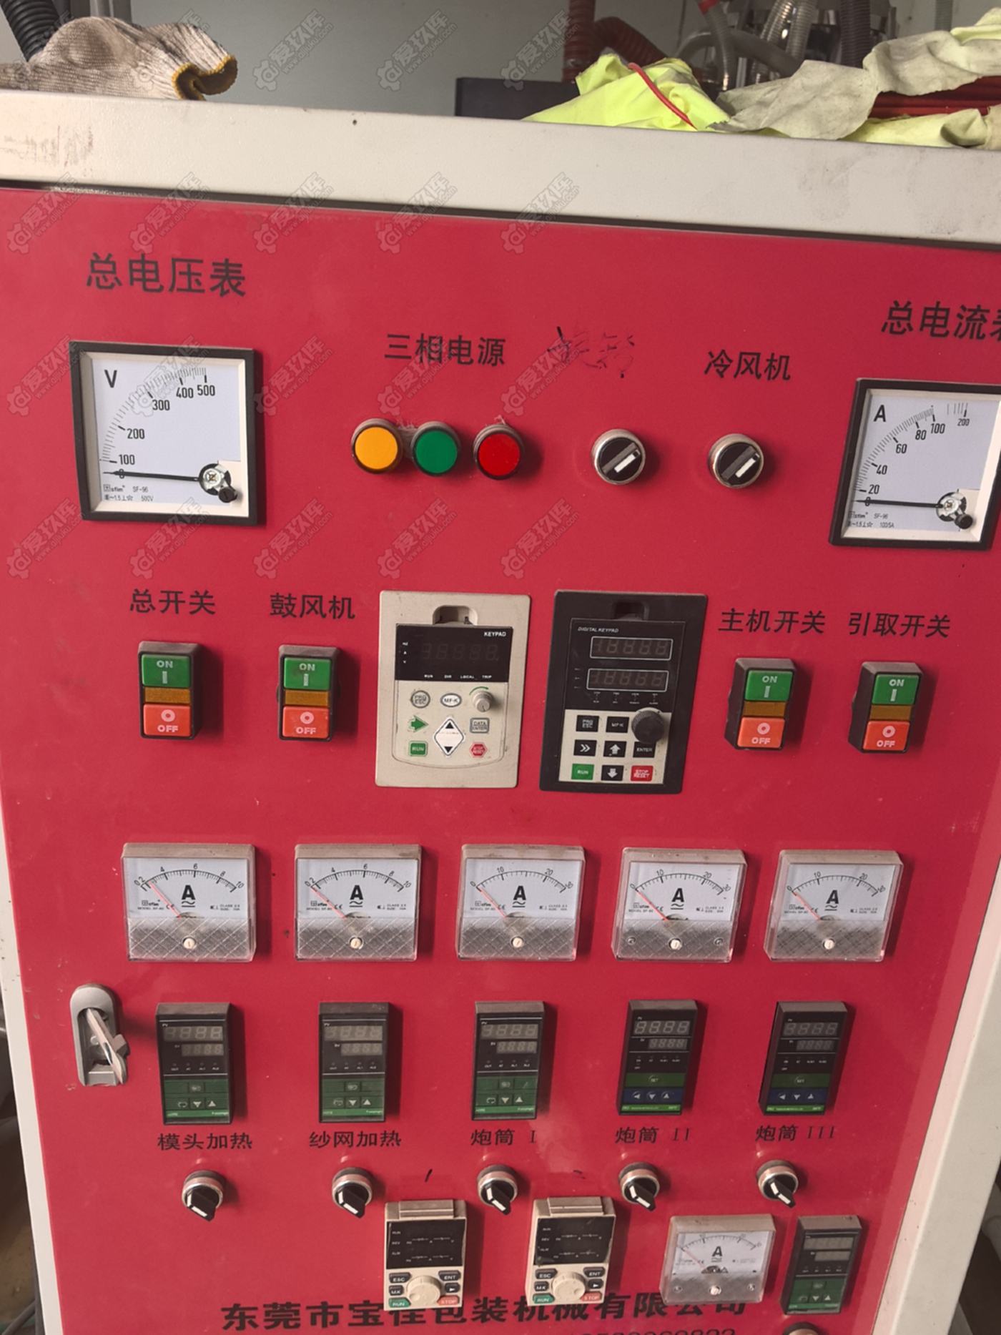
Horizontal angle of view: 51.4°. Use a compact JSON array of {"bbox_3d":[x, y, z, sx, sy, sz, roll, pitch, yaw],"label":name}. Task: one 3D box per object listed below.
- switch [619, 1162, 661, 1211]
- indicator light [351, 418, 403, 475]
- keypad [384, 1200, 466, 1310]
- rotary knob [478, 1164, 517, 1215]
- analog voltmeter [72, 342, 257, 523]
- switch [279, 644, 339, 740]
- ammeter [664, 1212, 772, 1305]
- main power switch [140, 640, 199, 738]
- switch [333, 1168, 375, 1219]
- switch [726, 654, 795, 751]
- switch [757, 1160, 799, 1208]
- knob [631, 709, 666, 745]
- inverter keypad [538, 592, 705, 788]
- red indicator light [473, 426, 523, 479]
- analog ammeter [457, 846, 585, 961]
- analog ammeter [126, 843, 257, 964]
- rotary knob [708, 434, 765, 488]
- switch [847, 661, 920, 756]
[{"bbox_3d":[0.107,0.397,0.791,0.029,0.029,0.024,2,20,-5],"label":"switch"},{"bbox_3d":[-0.069,-0.125,0.587,0.029,0.029,0.017,2,20,-5],"label":"indicator light"},{"bbox_3d":[-0.058,0.455,0.801,0.061,0.093,0.021,2,20,-5],"label":"keypad"},{"bbox_3d":[-0.002,0.394,0.781,0.029,0.029,0.024,2,20,-5],"label":"rotary knob"},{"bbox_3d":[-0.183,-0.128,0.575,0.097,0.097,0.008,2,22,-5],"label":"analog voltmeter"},{"bbox_3d":[-0.117,0.016,0.635,0.031,0.055,0.021,2,21,-5],"label":"switch"},{"bbox_3d":[0.175,0.477,0.838,0.080,0.079,0.015,2,21,-5],"label":"ammeter"},{"bbox_3d":[-0.199,0.014,0.628,0.031,0.055,0.021,2,21,-5],"label":"main power switch"},{"bbox_3d":[-0.111,0.396,0.780,0.030,0.030,0.024,2,21,-5],"label":"switch"},{"bbox_3d":[0.166,0.024,0.661,0.034,0.055,0.018,2,20,-5],"label":"switch"},{"bbox_3d":[0.218,0.403,0.808,0.030,0.030,0.024,2,21,-5],"label":"switch"},{"bbox_3d":[0.094,0.038,0.660,0.019,0.019,0.011,2,20,-5],"label":"knob"},{"bbox_3d":[0.077,0.020,0.654,0.094,0.136,0.017,2,21,-5],"label":"inverter keypad"},{"bbox_3d":[0.000,-0.122,0.595,0.029,0.029,0.014,2,21,-5],"label":"red indicator light"},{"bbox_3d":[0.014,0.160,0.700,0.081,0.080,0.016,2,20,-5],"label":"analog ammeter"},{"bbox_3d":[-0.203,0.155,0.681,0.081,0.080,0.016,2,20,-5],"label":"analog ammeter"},{"bbox_3d":[0.138,-0.118,0.603,0.030,0.030,0.023,2,20,-5],"label":"rotary knob"},{"bbox_3d":[0.247,0.026,0.667,0.031,0.055,0.021,2,21,-5],"label":"switch"}]

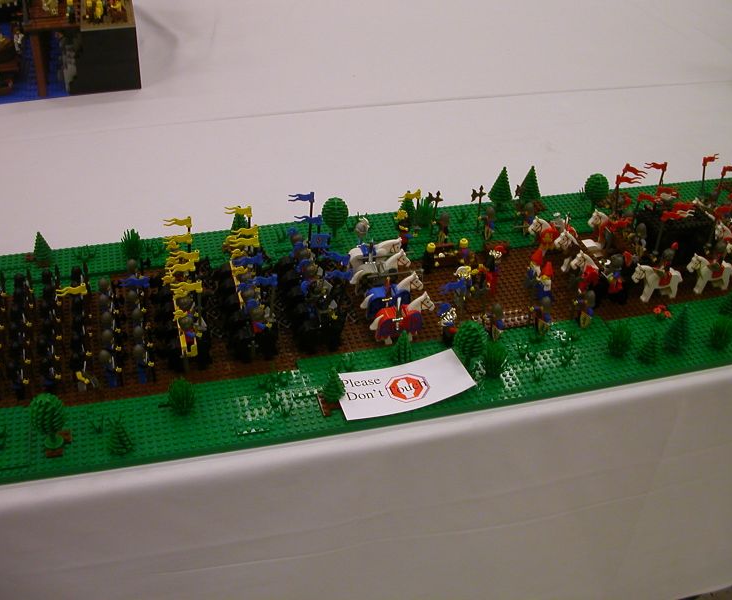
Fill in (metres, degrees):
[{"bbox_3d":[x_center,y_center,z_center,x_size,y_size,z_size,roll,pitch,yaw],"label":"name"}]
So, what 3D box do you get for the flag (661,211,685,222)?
[{"bbox_3d":[0.382,-0.104,1.062,0.041,0.013,0.008,-7,39,-14],"label":"flag"}]

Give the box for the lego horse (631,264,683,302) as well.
[{"bbox_3d":[0.363,-0.026,1.062,0.076,0.060,0.018,-7,40,-15],"label":"lego horse"}]

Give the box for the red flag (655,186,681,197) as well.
[{"bbox_3d":[0.399,-0.142,1.127,0.034,0.013,0.006,-1,38,-7],"label":"red flag"}]

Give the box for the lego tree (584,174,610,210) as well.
[{"bbox_3d":[0.328,-0.153,1.220,0.033,0.059,0.033,-7,40,-15],"label":"lego tree"}]

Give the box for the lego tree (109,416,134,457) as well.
[{"bbox_3d":[-0.235,0.126,0.818,0.024,0.041,0.024,-7,40,-15],"label":"lego tree"}]

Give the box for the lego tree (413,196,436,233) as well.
[{"bbox_3d":[0.080,-0.119,1.165,0.028,0.042,0.028,2,38,-2],"label":"lego tree"}]

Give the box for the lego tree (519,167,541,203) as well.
[{"bbox_3d":[0.233,-0.162,1.215,0.034,0.066,0.034,-7,39,-14],"label":"lego tree"}]

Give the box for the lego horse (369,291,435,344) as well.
[{"bbox_3d":[0.042,0.017,0.969,0.075,0.060,0.020,-7,39,-14],"label":"lego horse"}]

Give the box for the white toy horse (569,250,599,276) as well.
[{"bbox_3d":[0.292,-0.039,1.058,0.073,0.065,0.019,-7,39,-14],"label":"white toy horse"}]

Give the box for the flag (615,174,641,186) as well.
[{"bbox_3d":[0.351,-0.160,1.145,0.034,0.013,0.006,-1,38,-7],"label":"flag"}]

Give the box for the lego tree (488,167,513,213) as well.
[{"bbox_3d":[0.192,-0.160,1.209,0.034,0.066,0.034,-7,39,-14],"label":"lego tree"}]

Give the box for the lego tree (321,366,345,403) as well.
[{"bbox_3d":[-0.034,0.084,0.892,0.024,0.041,0.024,3,38,-2],"label":"lego tree"}]

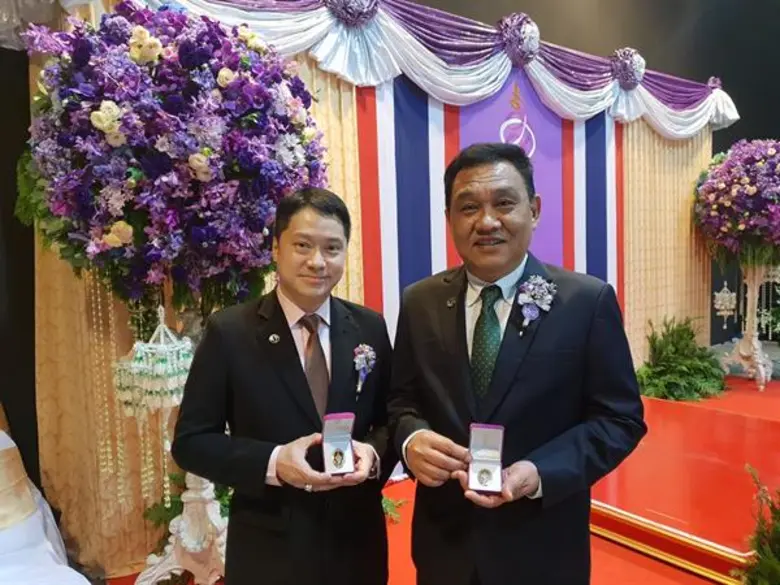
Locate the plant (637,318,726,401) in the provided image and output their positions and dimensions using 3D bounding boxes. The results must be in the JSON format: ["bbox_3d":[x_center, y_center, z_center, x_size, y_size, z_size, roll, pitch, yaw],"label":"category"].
[{"bbox_3d":[2.655,0.611,5.407,0.800,0.700,0.600,-4,4,-35],"label":"plant"}]

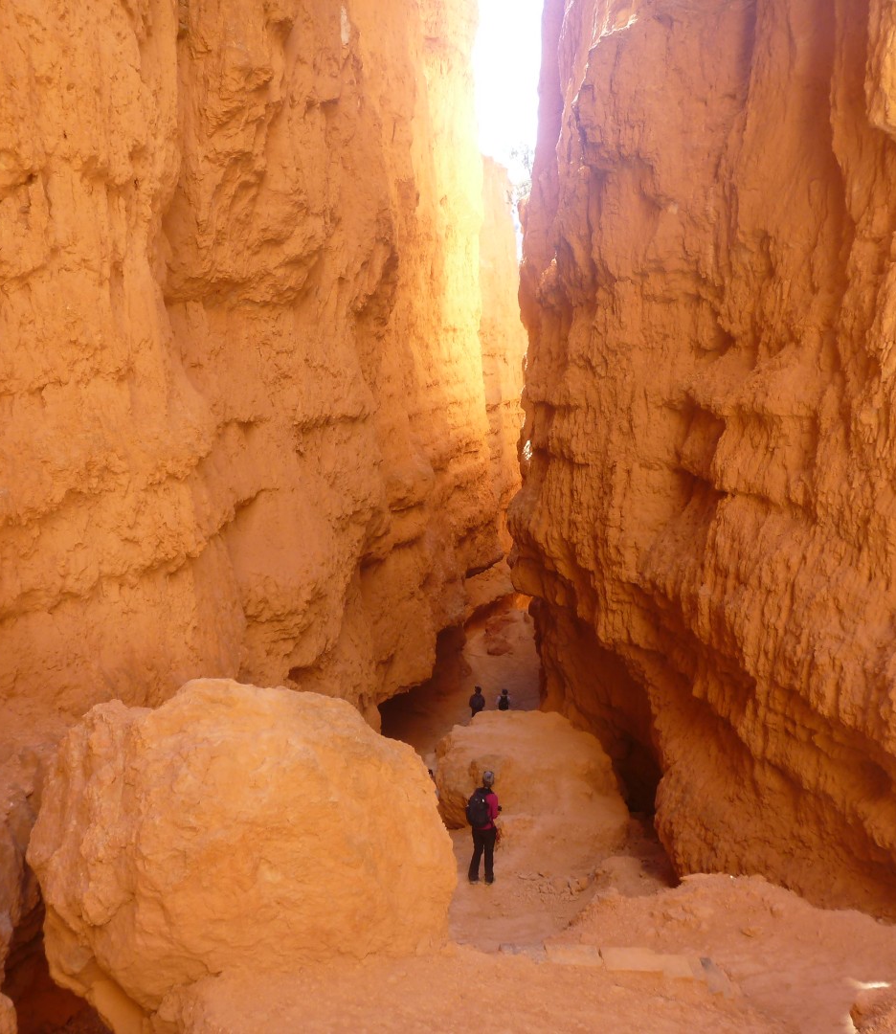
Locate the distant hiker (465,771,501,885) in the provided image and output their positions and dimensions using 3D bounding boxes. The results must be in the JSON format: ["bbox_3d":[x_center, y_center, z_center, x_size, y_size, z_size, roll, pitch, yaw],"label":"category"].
[{"bbox_3d":[0.524,4.510,16.208,0.500,1.700,0.480,4,8,27],"label":"distant hiker"}]

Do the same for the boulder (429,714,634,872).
[{"bbox_3d":[1.445,4.582,19.302,3.300,2.200,3.500,0,7,0],"label":"boulder"}]

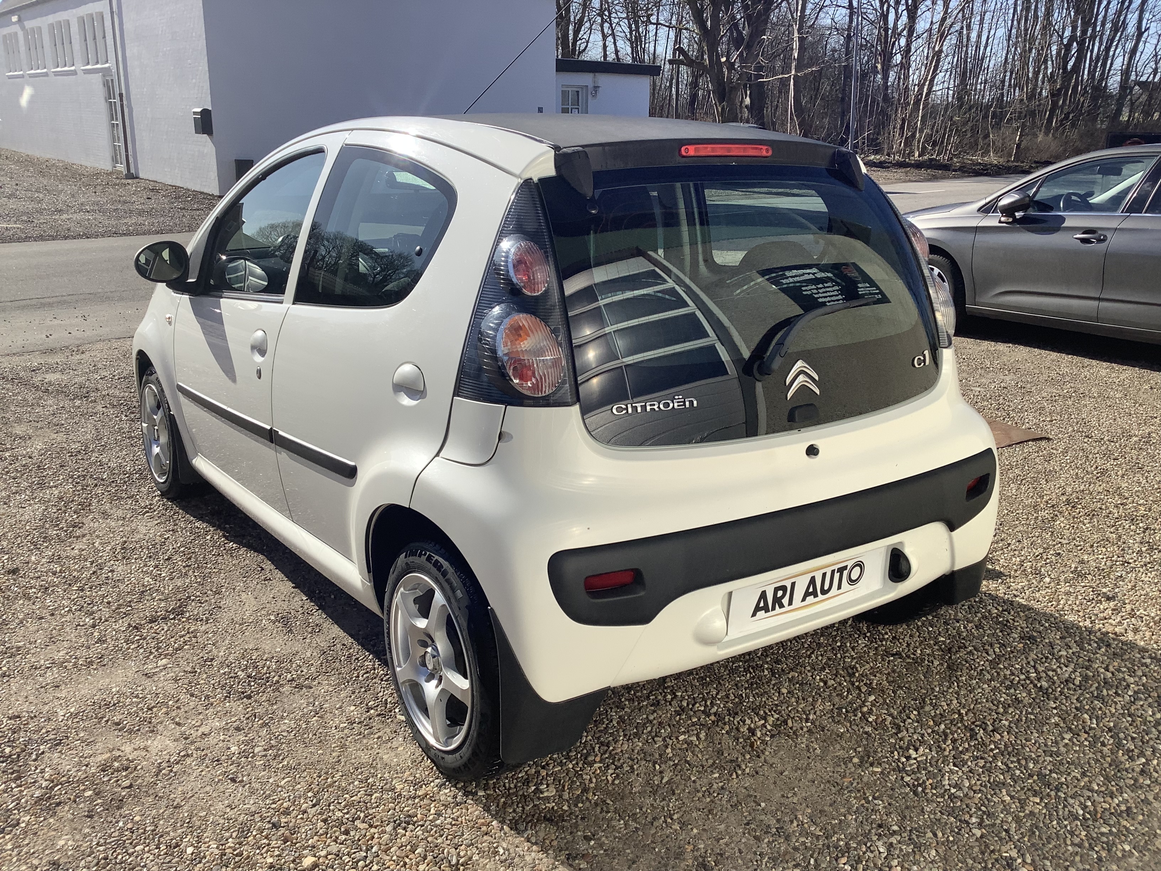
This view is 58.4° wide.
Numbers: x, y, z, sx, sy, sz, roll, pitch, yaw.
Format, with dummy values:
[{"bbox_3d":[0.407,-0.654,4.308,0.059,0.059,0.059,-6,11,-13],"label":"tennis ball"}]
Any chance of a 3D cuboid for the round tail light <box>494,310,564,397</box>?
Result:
[{"bbox_3d":[-0.103,-0.158,2.023,0.135,0.168,0.065,-7,6,-26],"label":"round tail light"}]

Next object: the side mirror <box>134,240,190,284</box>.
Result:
[{"bbox_3d":[-1.342,-0.563,3.348,0.180,0.138,0.110,-10,18,-34],"label":"side mirror"}]

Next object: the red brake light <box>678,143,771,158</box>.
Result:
[{"bbox_3d":[0.340,-0.655,2.394,0.290,0.034,0.030,-10,13,-34],"label":"red brake light"}]

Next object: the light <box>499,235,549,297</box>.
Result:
[{"bbox_3d":[-0.111,-0.338,2.052,0.100,0.115,0.060,-7,7,-28],"label":"light"}]

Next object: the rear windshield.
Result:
[{"bbox_3d":[0.415,-0.313,2.368,1.110,0.650,0.110,-10,-9,-34],"label":"rear windshield"}]

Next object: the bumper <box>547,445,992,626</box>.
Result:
[{"bbox_3d":[0.515,0.208,2.349,1.390,0.195,0.130,-10,18,-34],"label":"bumper"}]

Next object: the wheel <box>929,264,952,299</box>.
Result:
[{"bbox_3d":[2.905,-1.176,8.606,0.160,0.460,0.460,-10,18,-35],"label":"wheel"}]

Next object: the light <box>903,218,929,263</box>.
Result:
[{"bbox_3d":[0.879,-0.498,2.723,0.100,0.115,0.060,-12,9,-40],"label":"light"}]

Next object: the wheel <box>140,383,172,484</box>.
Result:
[{"bbox_3d":[-1.614,-0.015,4.131,0.150,0.390,0.390,-10,18,-34],"label":"wheel"}]

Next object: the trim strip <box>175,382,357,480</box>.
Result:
[{"bbox_3d":[-0.958,-0.048,3.005,0.030,0.045,1.550,-10,15,-34],"label":"trim strip"}]

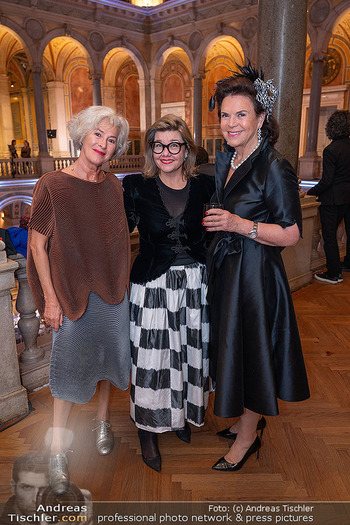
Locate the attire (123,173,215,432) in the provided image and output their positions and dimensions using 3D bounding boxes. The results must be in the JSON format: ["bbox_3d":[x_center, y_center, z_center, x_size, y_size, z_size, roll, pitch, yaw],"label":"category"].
[{"bbox_3d":[-0.030,0.211,1.996,0.450,1.270,0.370,-2,16,-5],"label":"attire"}]

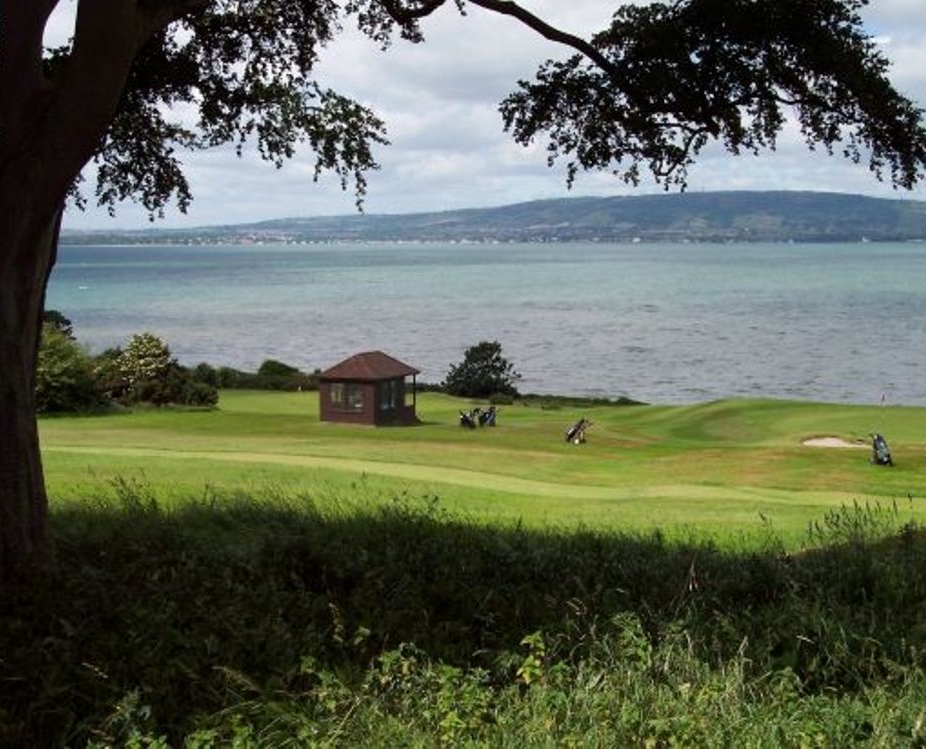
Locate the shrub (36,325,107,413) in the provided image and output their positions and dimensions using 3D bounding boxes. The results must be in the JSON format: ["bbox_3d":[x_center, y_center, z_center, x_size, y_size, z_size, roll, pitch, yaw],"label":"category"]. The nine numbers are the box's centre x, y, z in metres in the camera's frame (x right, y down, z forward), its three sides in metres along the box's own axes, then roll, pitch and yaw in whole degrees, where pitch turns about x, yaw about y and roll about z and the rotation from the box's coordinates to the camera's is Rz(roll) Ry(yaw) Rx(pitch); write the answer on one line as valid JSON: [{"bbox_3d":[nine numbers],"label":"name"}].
[{"bbox_3d":[-20.841,-0.482,77.008,4.600,4.500,4.000,0,5,0],"label":"shrub"}]

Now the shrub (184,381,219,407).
[{"bbox_3d":[-13.963,0.958,78.568,1.900,1.350,1.700,0,5,0],"label":"shrub"}]

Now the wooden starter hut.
[{"bbox_3d":[-4.521,0.551,72.089,3.280,3.330,4.260,3,6,27],"label":"wooden starter hut"}]

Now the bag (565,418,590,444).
[{"bbox_3d":[4.961,2.422,63.749,0.900,1.100,0.550,2,5,18],"label":"bag"}]

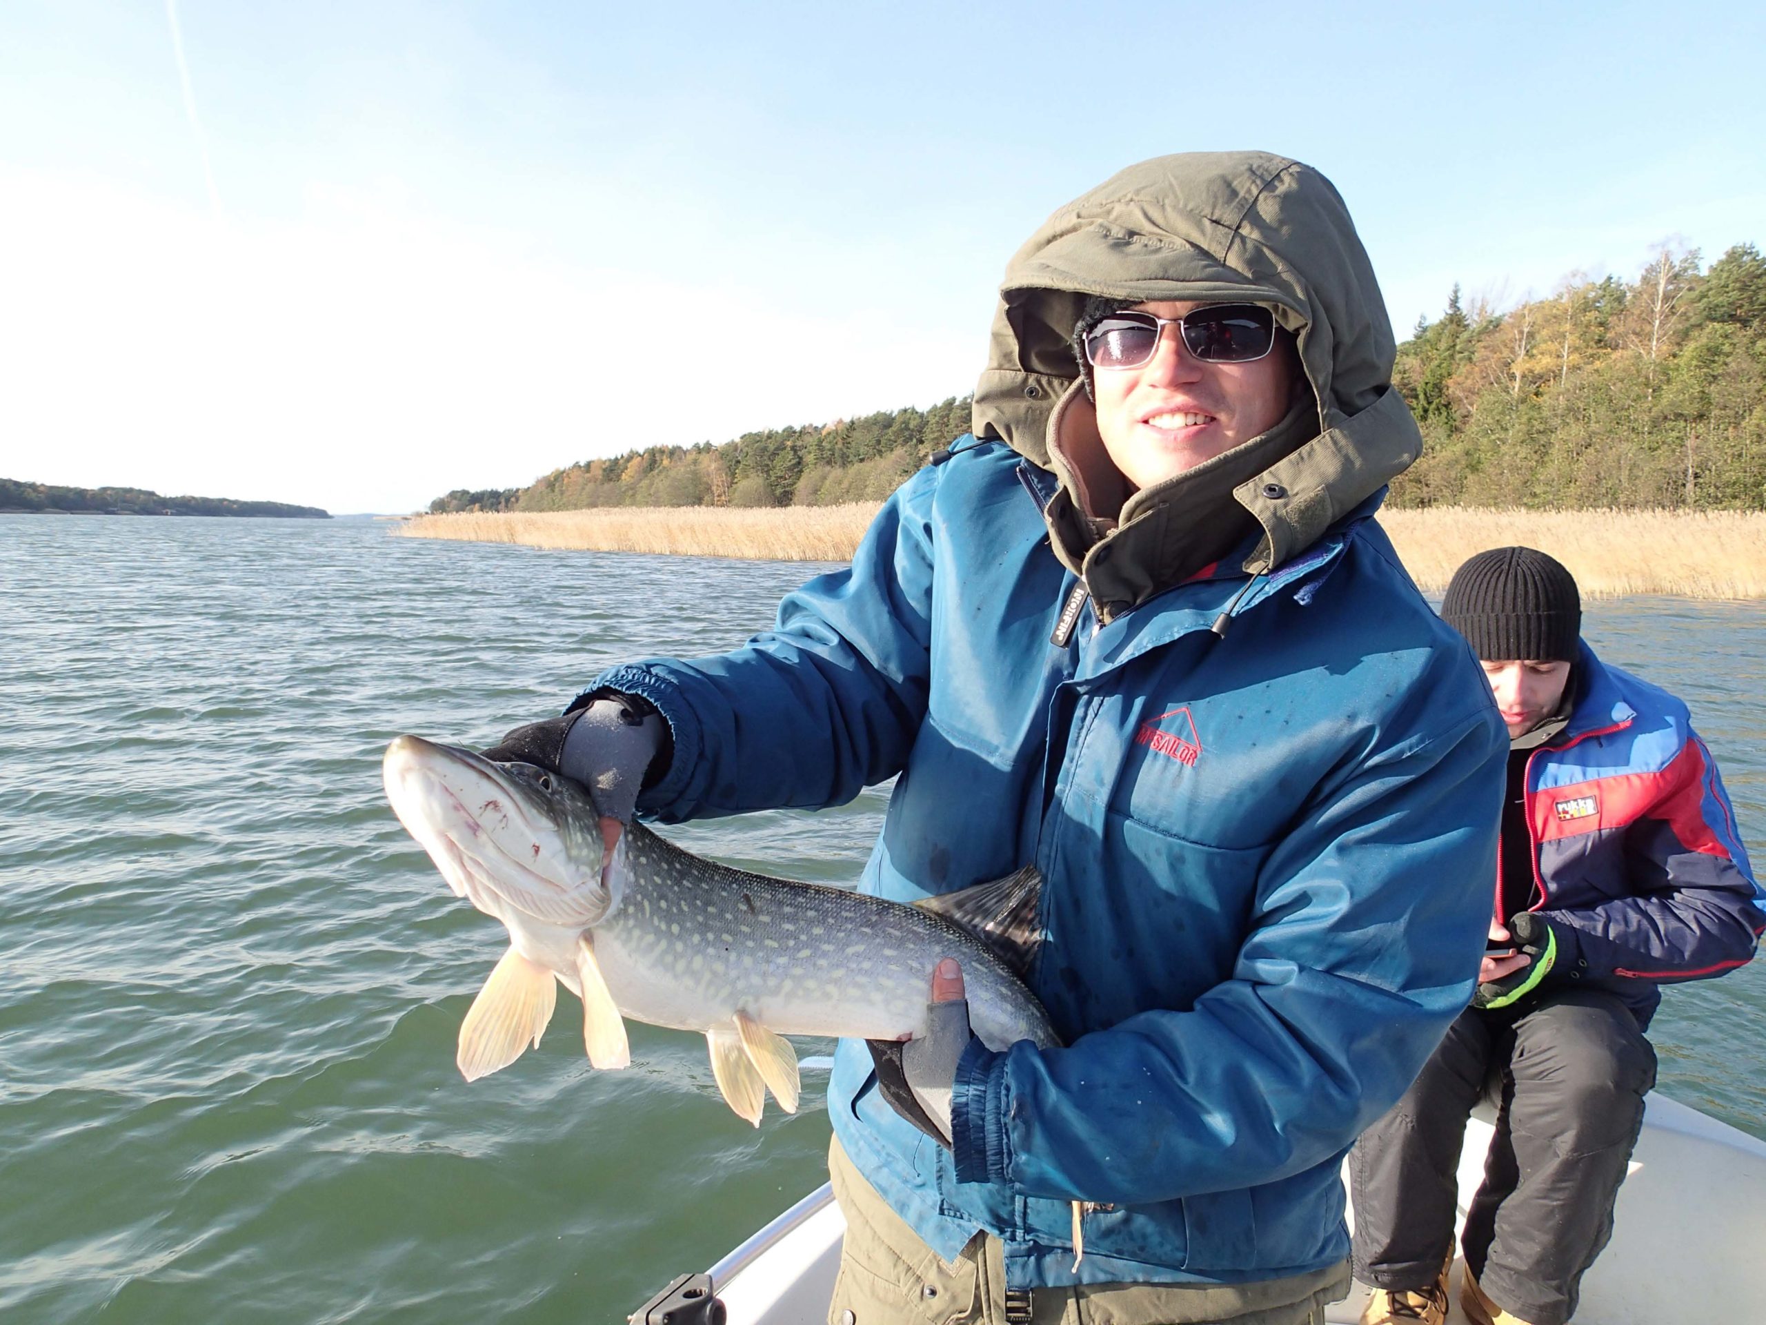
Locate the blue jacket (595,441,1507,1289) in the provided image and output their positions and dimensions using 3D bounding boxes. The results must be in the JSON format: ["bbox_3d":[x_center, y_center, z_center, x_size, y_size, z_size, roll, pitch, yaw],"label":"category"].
[{"bbox_3d":[0.185,0.175,1.020,0.580,0.700,0.560,4,8,28],"label":"blue jacket"}]

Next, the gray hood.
[{"bbox_3d":[0.257,-0.228,1.030,0.310,0.355,0.320,3,8,27],"label":"gray hood"}]

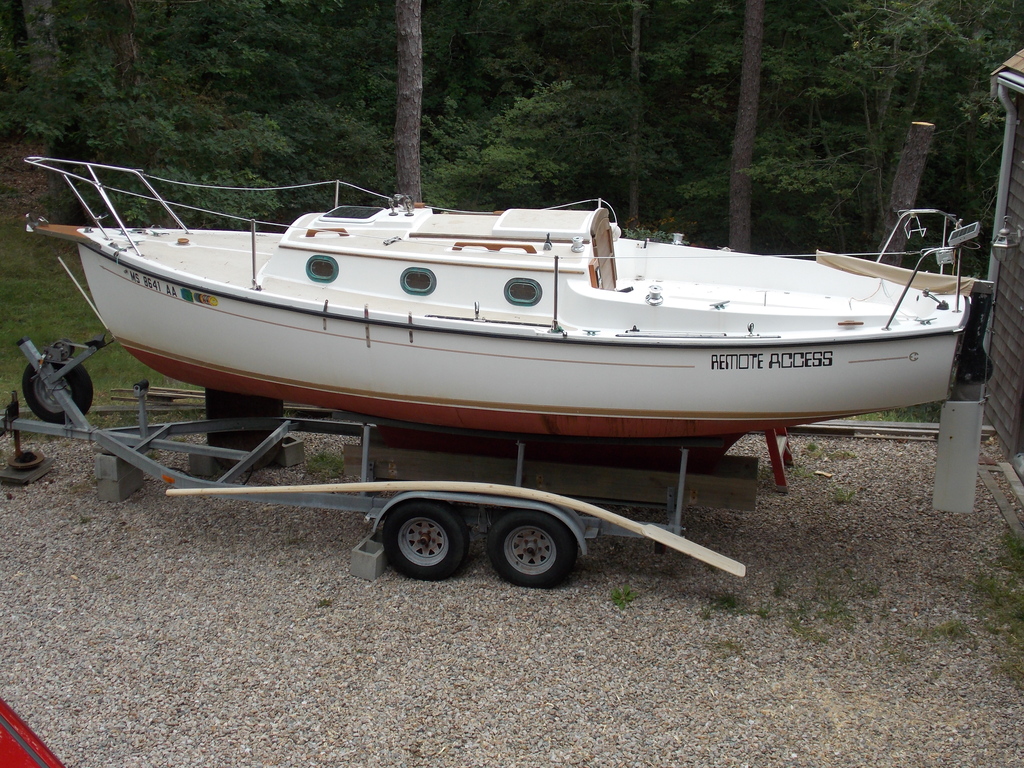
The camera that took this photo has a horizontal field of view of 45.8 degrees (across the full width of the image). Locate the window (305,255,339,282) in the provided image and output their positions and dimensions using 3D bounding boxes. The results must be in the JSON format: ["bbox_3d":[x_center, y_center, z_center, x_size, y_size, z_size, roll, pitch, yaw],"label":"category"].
[{"bbox_3d":[-1.356,-0.824,8.690,0.268,0.196,0.050,7,12,22],"label":"window"}]

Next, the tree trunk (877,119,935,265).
[{"bbox_3d":[4.833,-2.008,15.162,0.295,2.467,0.295,8,17,-3],"label":"tree trunk"}]

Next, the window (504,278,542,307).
[{"bbox_3d":[0.079,-0.625,8.286,0.268,0.196,0.050,4,11,13],"label":"window"}]

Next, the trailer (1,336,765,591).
[{"bbox_3d":[-1.521,0.394,9.651,6.400,1.350,2.200,3,18,11],"label":"trailer"}]

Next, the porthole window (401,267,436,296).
[{"bbox_3d":[-0.651,-0.714,8.467,0.268,0.196,0.050,5,11,18],"label":"porthole window"}]

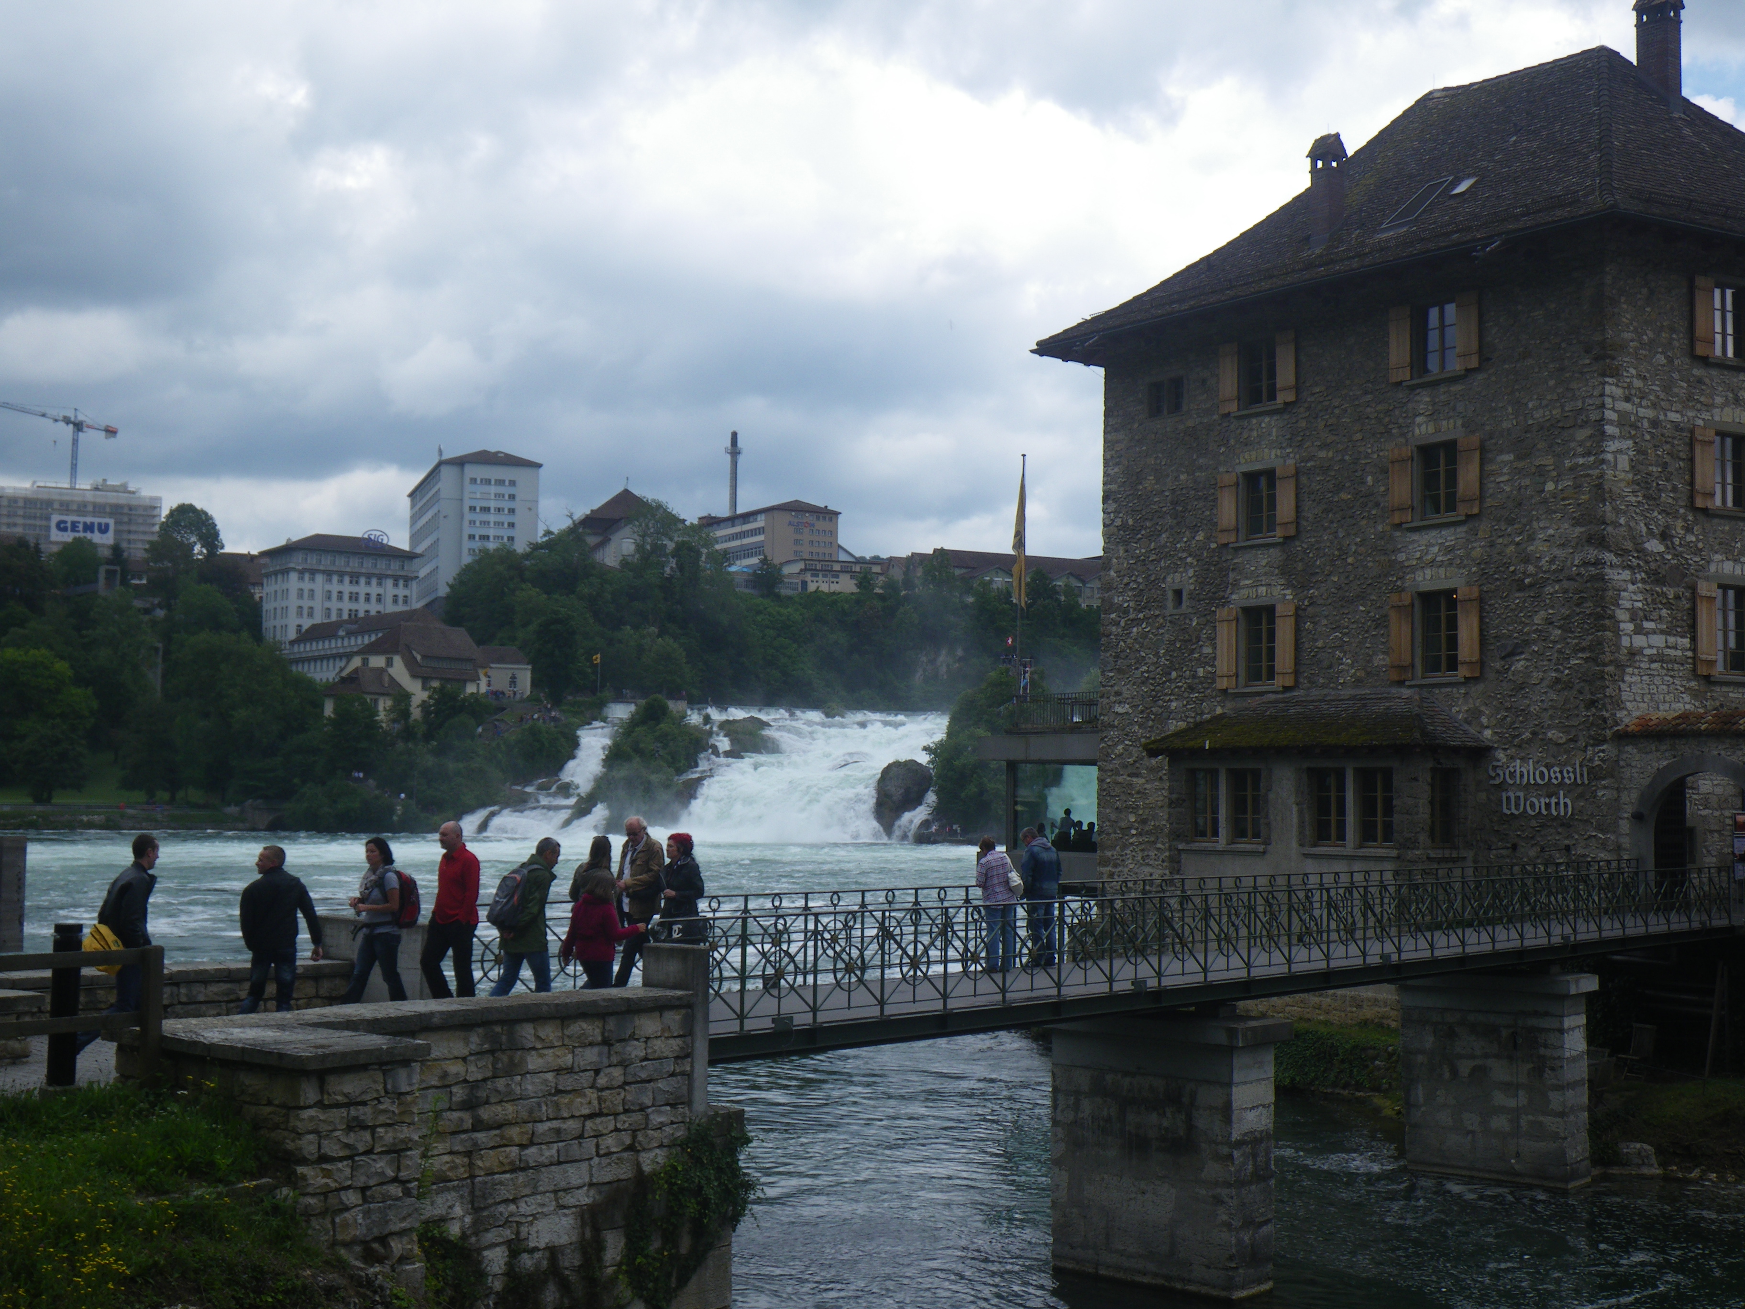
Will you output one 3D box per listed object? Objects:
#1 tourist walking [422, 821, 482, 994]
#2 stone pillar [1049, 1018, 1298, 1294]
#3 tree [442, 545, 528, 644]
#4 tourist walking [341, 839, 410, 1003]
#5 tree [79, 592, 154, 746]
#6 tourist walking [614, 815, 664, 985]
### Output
[{"bbox_3d":[-3.866,2.411,19.400,0.500,1.760,0.500,3,-4,-32],"label":"tourist walking"},{"bbox_3d":[3.782,6.167,27.098,2.800,3.380,1.300,-3,-5,42],"label":"stone pillar"},{"bbox_3d":[-71.320,-10.798,390.000,15.820,18.830,15.030,1,-4,-10],"label":"tree"},{"bbox_3d":[-4.016,2.329,17.038,0.560,1.700,0.480,3,-5,-28],"label":"tourist walking"},{"bbox_3d":[-110.786,2.395,310.000,10.980,22.960,12.000,2,-4,-20],"label":"tree"},{"bbox_3d":[-2.297,2.491,20.800,0.520,1.800,0.500,-2,-4,30],"label":"tourist walking"}]

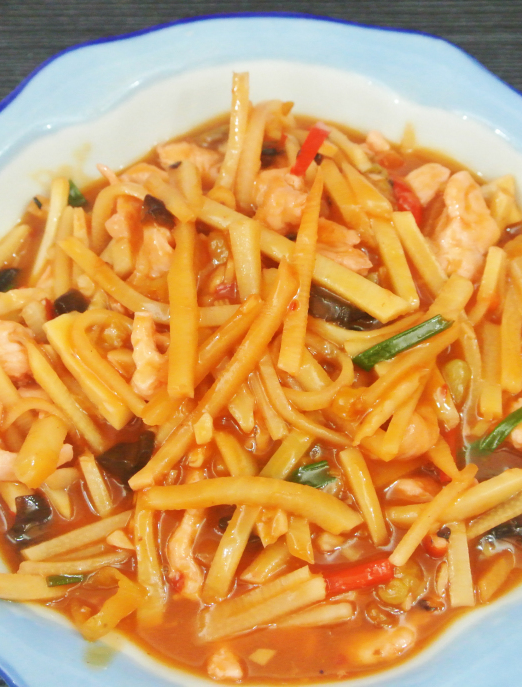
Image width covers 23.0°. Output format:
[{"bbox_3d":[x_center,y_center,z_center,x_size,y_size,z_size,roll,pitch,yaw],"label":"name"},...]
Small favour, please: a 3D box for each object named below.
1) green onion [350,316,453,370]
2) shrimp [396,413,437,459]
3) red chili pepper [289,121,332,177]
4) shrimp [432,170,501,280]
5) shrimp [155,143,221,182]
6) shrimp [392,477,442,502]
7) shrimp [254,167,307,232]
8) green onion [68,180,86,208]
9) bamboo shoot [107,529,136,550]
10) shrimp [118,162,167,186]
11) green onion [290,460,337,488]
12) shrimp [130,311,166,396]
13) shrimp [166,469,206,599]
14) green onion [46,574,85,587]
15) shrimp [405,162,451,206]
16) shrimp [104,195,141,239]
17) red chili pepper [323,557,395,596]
[{"bbox_3d":[0.048,0.000,0.433,0.036,0.005,0.007,-25,67,-12],"label":"green onion"},{"bbox_3d":[0.048,0.029,0.399,0.015,0.011,0.015,5,64,2],"label":"shrimp"},{"bbox_3d":[0.018,-0.071,0.469,0.006,0.004,0.021,22,66,10],"label":"red chili pepper"},{"bbox_3d":[0.070,-0.040,0.435,0.021,0.014,0.035,8,64,3],"label":"shrimp"},{"bbox_3d":[-0.025,-0.063,0.448,0.021,0.010,0.012,9,64,4],"label":"shrimp"},{"bbox_3d":[0.048,0.045,0.400,0.017,0.007,0.008,0,64,-1],"label":"shrimp"},{"bbox_3d":[0.007,-0.051,0.462,0.018,0.013,0.023,21,66,10],"label":"shrimp"},{"bbox_3d":[-0.068,-0.054,0.468,0.008,0.006,0.012,-29,68,-14],"label":"green onion"},{"bbox_3d":[-0.043,0.059,0.390,0.009,0.004,0.005,22,66,10],"label":"bamboo shoot"},{"bbox_3d":[-0.044,-0.062,0.474,0.020,0.010,0.012,-7,64,-4],"label":"shrimp"},{"bbox_3d":[0.017,0.043,0.426,0.016,0.006,0.009,-14,65,-7],"label":"green onion"},{"bbox_3d":[-0.038,0.004,0.433,0.013,0.012,0.031,0,64,-1],"label":"shrimp"},{"bbox_3d":[-0.023,0.058,0.392,0.013,0.010,0.040,0,64,-1],"label":"shrimp"},{"bbox_3d":[-0.059,0.071,0.384,0.012,0.003,0.003,-6,64,-4],"label":"green onion"},{"bbox_3d":[0.058,-0.055,0.446,0.015,0.009,0.013,14,65,6],"label":"shrimp"},{"bbox_3d":[-0.047,-0.043,0.435,0.013,0.010,0.014,-11,65,-6],"label":"shrimp"},{"bbox_3d":[0.029,0.070,0.385,0.022,0.007,0.009,-12,65,-6],"label":"red chili pepper"}]

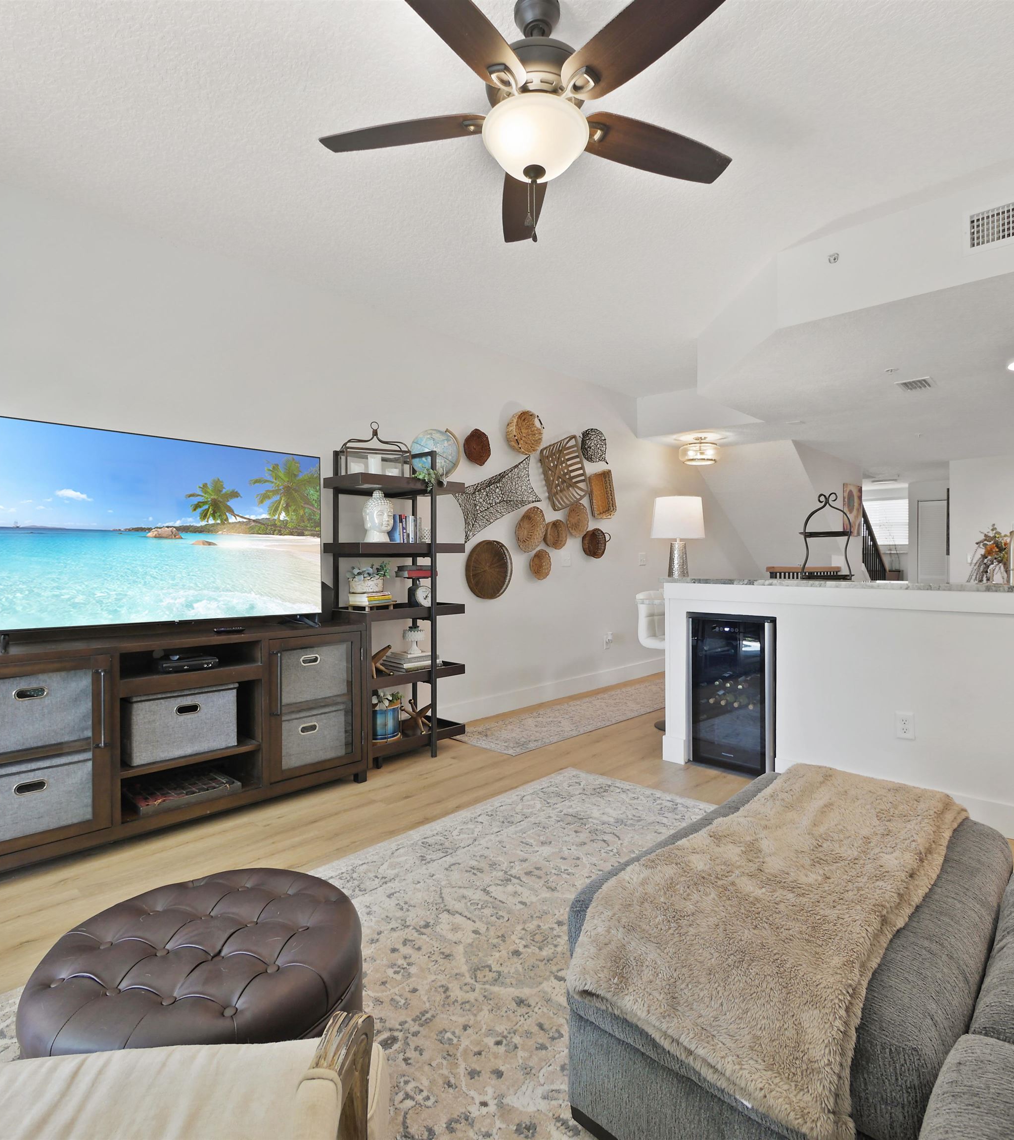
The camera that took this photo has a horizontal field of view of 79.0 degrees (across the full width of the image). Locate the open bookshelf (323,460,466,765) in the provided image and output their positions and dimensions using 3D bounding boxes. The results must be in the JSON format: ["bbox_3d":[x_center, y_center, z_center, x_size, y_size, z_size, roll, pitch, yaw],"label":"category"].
[{"bbox_3d":[-0.643,0.204,3.671,0.452,1.774,0.741,1,1,45],"label":"open bookshelf"}]

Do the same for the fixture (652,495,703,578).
[{"bbox_3d":[1.068,-0.142,3.843,0.335,0.635,0.335,1,1,45],"label":"fixture"}]

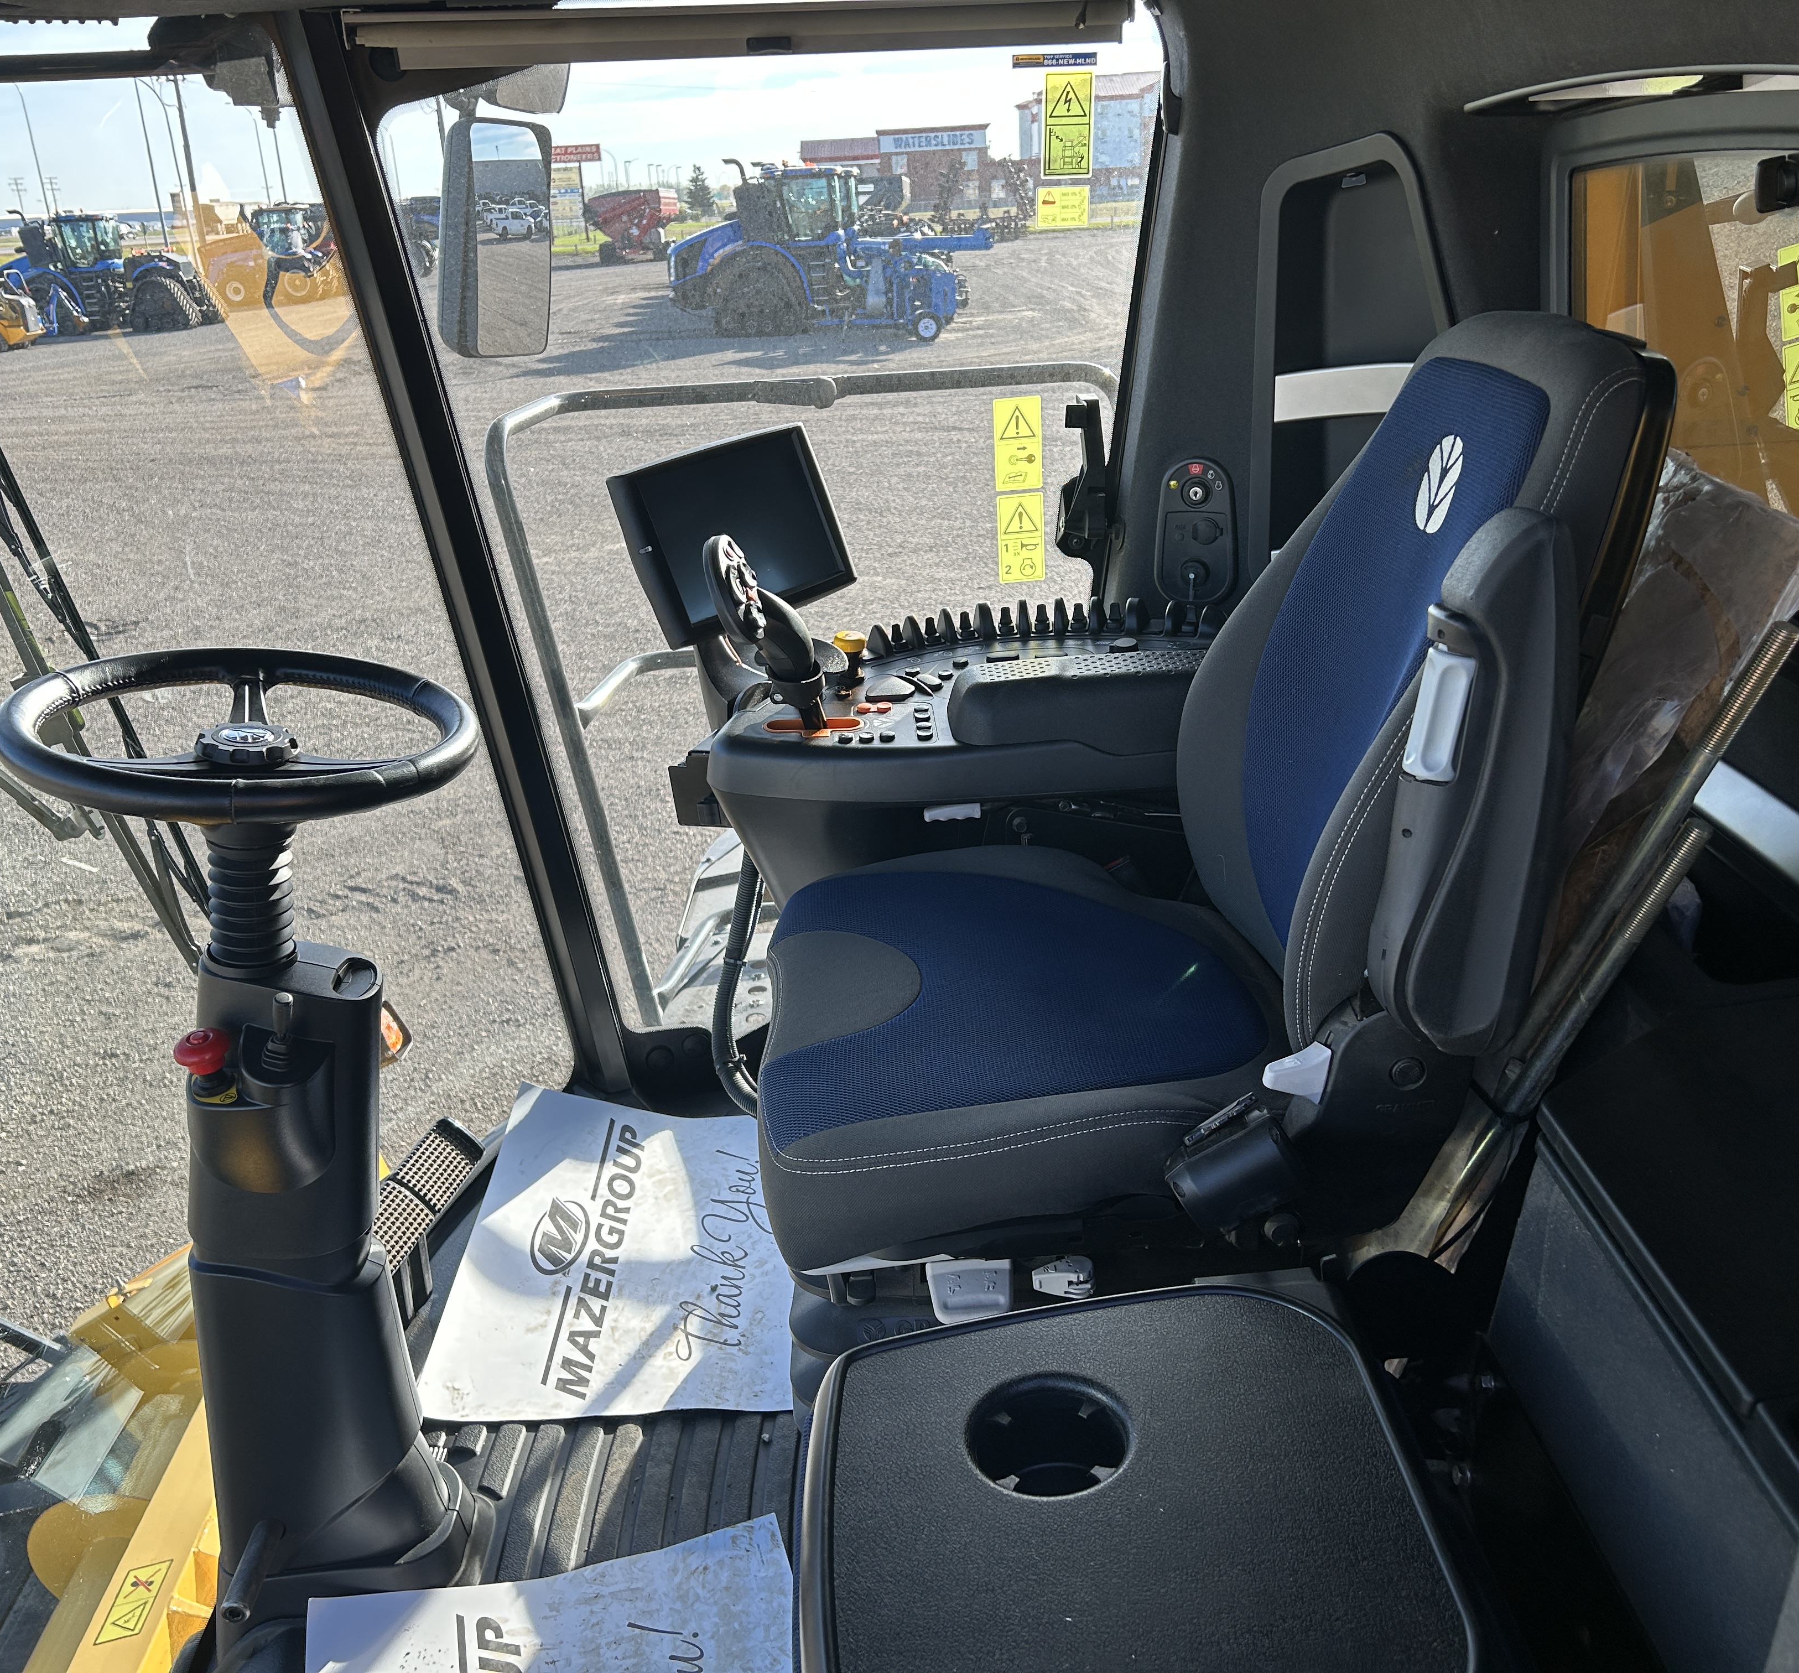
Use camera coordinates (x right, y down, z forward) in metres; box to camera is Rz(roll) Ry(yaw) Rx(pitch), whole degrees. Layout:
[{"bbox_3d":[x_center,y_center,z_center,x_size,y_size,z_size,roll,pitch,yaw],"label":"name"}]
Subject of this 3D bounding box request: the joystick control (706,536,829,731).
[{"bbox_3d":[-0.141,-0.210,1.770,0.125,0.200,0.100,1,22,9],"label":"joystick control"}]

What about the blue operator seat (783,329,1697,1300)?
[{"bbox_3d":[0.201,-0.082,1.425,0.666,0.676,0.550,-4,22,-4],"label":"blue operator seat"}]

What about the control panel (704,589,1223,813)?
[{"bbox_3d":[0.092,-0.157,1.863,0.600,0.135,0.320,-3,21,0],"label":"control panel"}]

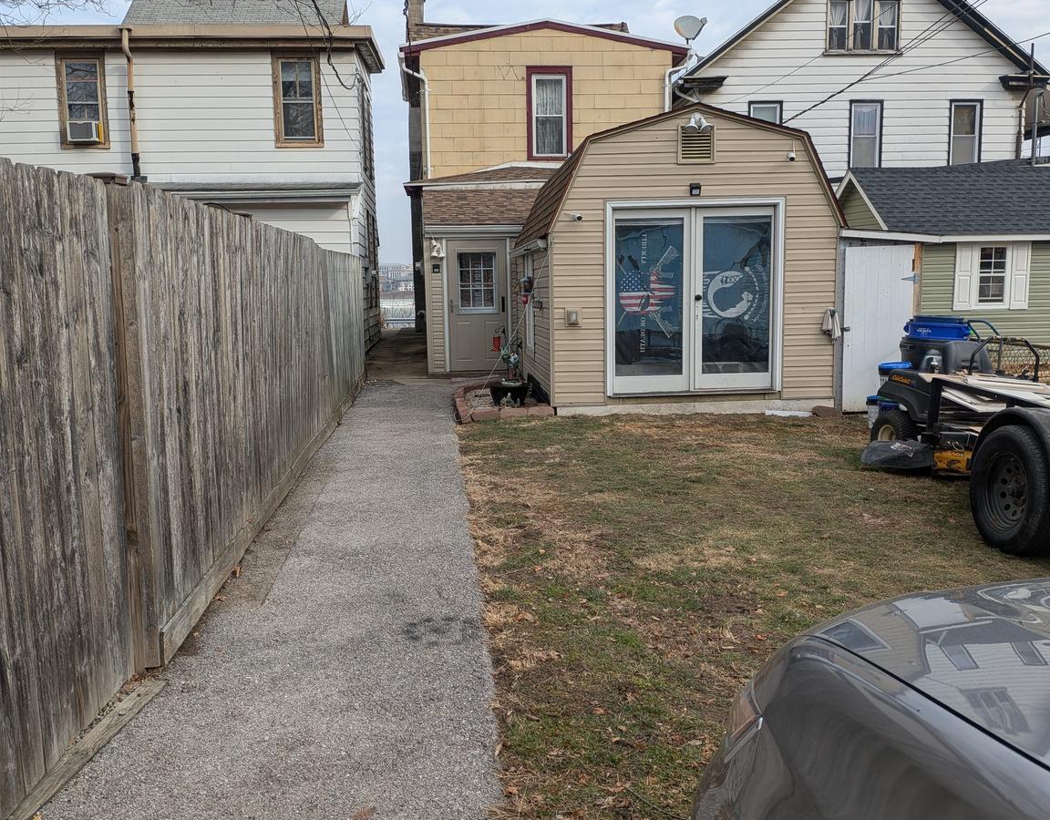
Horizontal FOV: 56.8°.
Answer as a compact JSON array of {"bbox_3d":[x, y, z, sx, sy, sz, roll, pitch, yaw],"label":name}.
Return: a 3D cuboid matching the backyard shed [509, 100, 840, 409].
[{"bbox_3d":[1.620,-1.890,12.705,3.270,3.290,4.750,-2,8,-4],"label":"backyard shed"}]

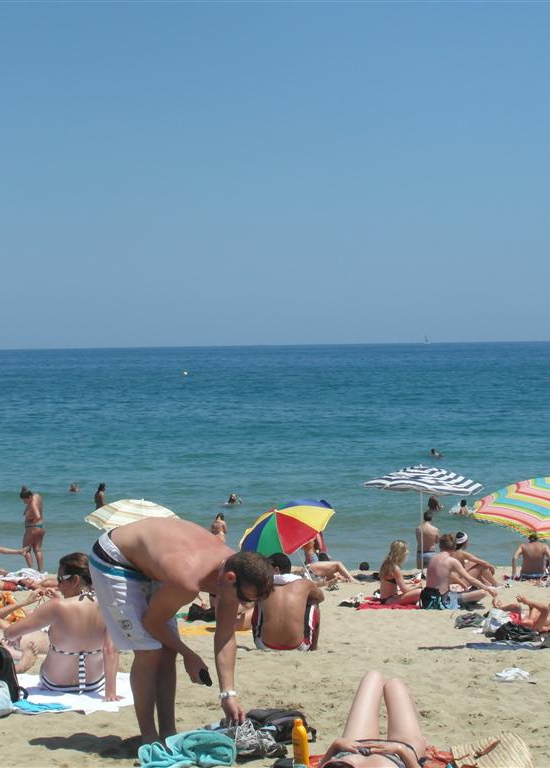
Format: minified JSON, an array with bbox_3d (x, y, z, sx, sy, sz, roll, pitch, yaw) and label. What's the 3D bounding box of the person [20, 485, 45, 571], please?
[{"bbox_3d":[-4.562,2.709,34.500,0.400,1.600,0.430,0,1,24],"label":"person"}]

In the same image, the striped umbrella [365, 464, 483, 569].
[{"bbox_3d":[2.470,2.262,30.500,2.000,1.860,2.000,-1,1,0],"label":"striped umbrella"}]

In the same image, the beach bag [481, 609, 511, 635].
[{"bbox_3d":[1.944,2.085,16.100,0.280,0.200,0.240,-1,1,0],"label":"beach bag"}]

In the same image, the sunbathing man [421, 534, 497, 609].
[{"bbox_3d":[2.020,2.075,20.300,0.580,0.800,0.720,0,2,43],"label":"sunbathing man"}]

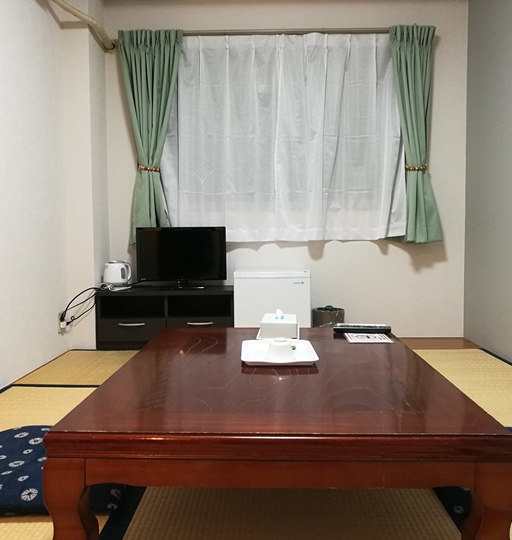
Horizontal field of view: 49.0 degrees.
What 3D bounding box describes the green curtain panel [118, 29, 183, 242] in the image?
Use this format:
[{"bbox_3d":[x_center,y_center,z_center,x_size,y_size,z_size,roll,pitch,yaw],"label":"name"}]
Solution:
[{"bbox_3d":[-0.700,-0.878,3.741,0.435,1.408,0.120,0,3,1],"label":"green curtain panel"}]

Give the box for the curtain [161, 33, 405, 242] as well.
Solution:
[{"bbox_3d":[0.162,-0.875,3.754,1.716,1.380,0.070,0,3,1],"label":"curtain"}]

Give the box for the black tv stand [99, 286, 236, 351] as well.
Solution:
[{"bbox_3d":[-0.560,0.305,3.703,0.863,0.366,0.390,0,3,1],"label":"black tv stand"}]

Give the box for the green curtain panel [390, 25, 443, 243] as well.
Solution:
[{"bbox_3d":[1.056,-0.884,3.696,0.346,1.417,0.120,0,3,1],"label":"green curtain panel"}]

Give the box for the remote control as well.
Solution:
[{"bbox_3d":[0.387,0.216,2.060,0.208,0.025,0.055,0,3,1],"label":"remote control"}]

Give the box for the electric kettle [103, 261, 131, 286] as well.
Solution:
[{"bbox_3d":[-0.930,0.032,3.758,0.187,0.178,0.140,-1,3,-9],"label":"electric kettle"}]

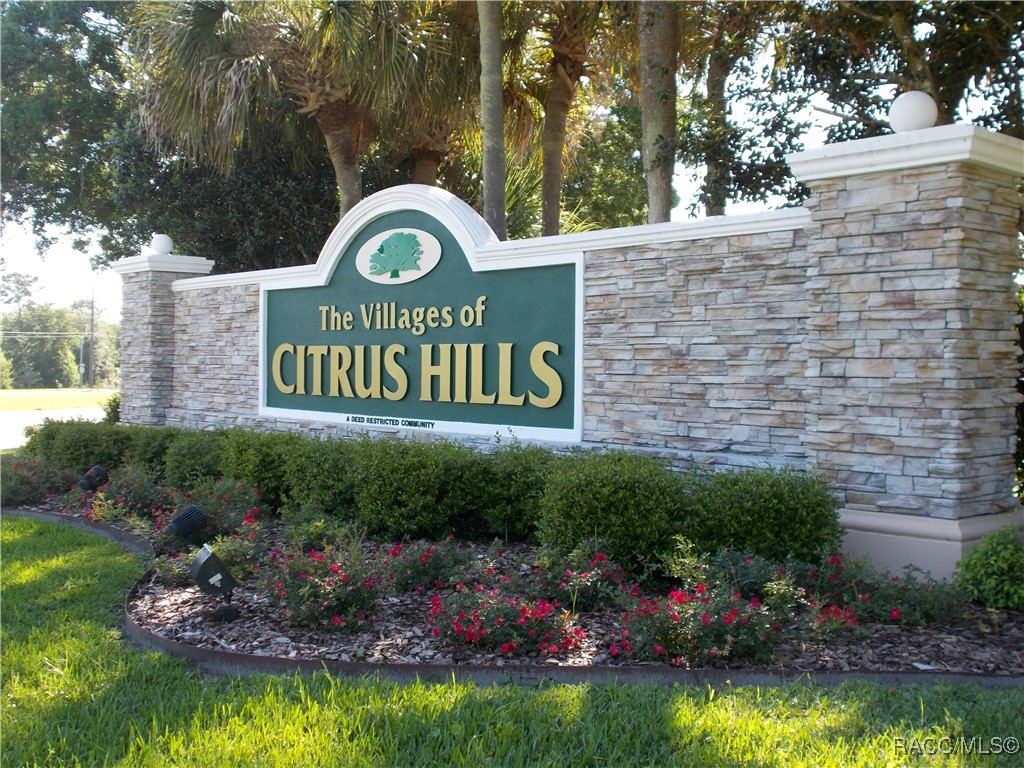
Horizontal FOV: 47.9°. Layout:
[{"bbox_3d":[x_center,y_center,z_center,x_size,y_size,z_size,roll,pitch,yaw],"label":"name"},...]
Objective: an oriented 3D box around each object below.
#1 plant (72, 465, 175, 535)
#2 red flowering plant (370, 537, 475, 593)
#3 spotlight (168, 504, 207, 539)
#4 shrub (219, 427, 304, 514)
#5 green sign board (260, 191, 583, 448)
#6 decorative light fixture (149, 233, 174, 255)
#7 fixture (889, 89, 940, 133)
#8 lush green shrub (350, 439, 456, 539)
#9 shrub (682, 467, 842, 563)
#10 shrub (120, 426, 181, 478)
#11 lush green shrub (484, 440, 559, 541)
[{"bbox_3d":[-3.637,1.036,10.800,0.920,0.500,0.800,0,1,-19],"label":"plant"},{"bbox_3d":[-0.609,1.198,7.850,0.700,0.330,0.620,0,1,-4],"label":"red flowering plant"},{"bbox_3d":[-2.588,1.096,9.200,0.280,0.280,0.220,0,1,-37],"label":"spotlight"},{"bbox_3d":[-2.421,0.838,11.284,0.850,0.766,0.900,-1,1,-40],"label":"shrub"},{"bbox_3d":[-1.306,-0.870,13.184,0.200,2.693,6.366,-1,1,-40],"label":"green sign board"},{"bbox_3d":[-5.576,-2.230,18.406,0.325,0.330,0.325,-1,1,-40],"label":"decorative light fixture"},{"bbox_3d":[3.045,-2.063,8.750,0.350,0.350,0.350,0,1,-40],"label":"fixture"},{"bbox_3d":[-0.978,0.918,10.300,0.900,0.800,0.950,0,1,-40],"label":"lush green shrub"},{"bbox_3d":[1.694,0.947,7.848,1.050,0.718,1.100,0,1,0],"label":"shrub"},{"bbox_3d":[-4.039,0.835,12.926,0.850,0.695,0.900,-1,1,-40],"label":"shrub"},{"bbox_3d":[0.121,0.884,9.153,0.780,0.778,0.780,-1,1,-40],"label":"lush green shrub"}]

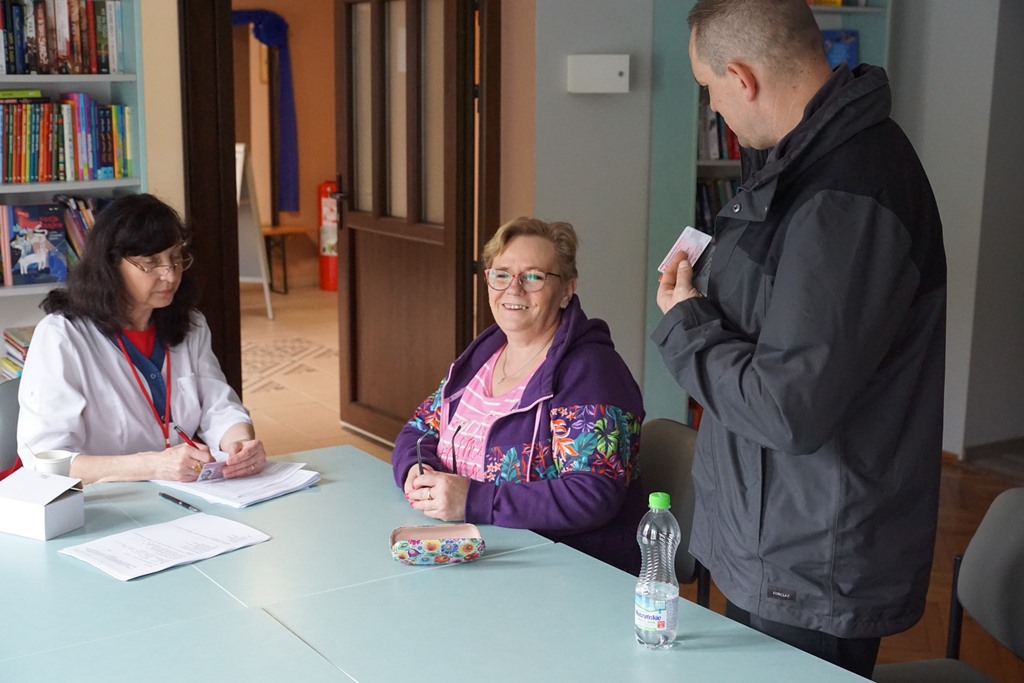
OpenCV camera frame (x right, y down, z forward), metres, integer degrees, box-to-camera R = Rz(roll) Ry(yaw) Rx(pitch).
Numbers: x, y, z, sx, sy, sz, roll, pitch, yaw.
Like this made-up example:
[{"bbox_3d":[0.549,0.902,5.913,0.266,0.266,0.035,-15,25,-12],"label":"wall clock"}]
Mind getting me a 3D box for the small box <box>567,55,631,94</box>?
[{"bbox_3d":[0.349,-1.064,5.080,0.215,0.147,0.100,-1,10,-7],"label":"small box"}]

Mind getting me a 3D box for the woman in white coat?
[{"bbox_3d":[-0.832,0.339,2.859,0.570,1.310,0.720,-6,12,-33],"label":"woman in white coat"}]

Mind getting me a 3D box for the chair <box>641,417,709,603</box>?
[{"bbox_3d":[0.156,0.597,2.848,0.560,0.820,0.540,-5,12,-29],"label":"chair"}]

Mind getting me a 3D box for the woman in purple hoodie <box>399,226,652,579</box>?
[{"bbox_3d":[0.007,0.383,2.704,0.570,1.290,0.700,10,14,42],"label":"woman in purple hoodie"}]

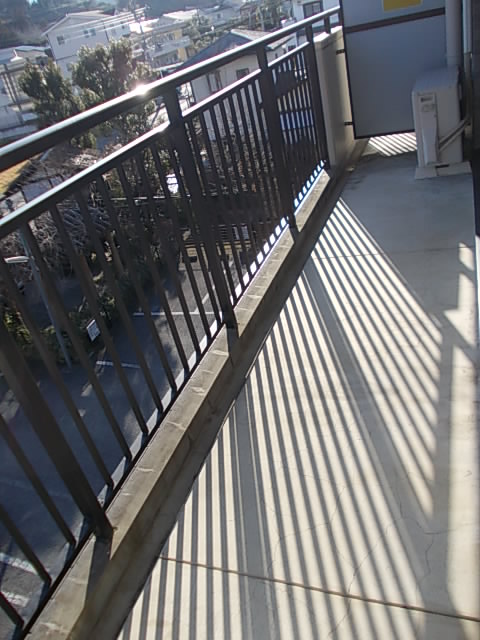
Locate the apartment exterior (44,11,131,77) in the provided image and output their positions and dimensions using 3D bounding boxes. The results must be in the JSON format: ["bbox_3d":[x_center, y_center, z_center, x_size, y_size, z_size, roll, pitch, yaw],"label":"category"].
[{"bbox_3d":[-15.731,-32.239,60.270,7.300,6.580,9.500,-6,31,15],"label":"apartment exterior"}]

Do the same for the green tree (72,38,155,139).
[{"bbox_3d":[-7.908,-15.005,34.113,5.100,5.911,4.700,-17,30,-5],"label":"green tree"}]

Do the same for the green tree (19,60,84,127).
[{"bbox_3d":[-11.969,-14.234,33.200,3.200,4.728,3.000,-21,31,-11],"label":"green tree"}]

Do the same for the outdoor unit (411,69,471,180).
[{"bbox_3d":[1.507,-1.514,3.918,0.317,0.614,0.766,0,33,23],"label":"outdoor unit"}]

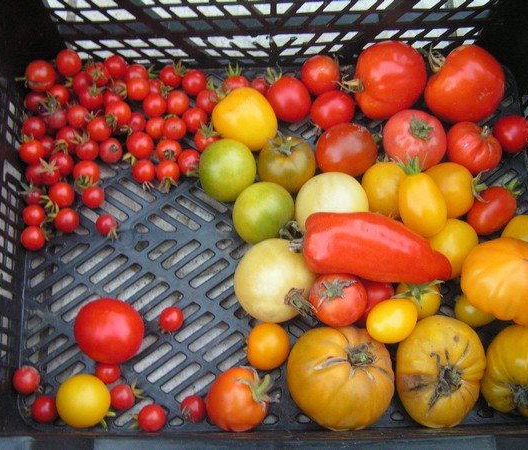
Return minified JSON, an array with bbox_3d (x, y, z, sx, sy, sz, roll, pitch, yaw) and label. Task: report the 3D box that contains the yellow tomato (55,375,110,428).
[{"bbox_3d":[-0.162,0.159,0.594,0.049,0.046,0.049,-1,75,-1],"label":"yellow tomato"}]

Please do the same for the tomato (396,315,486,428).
[{"bbox_3d":[0.159,0.132,0.589,0.079,0.070,0.099,7,88,14],"label":"tomato"}]

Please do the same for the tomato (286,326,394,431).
[{"bbox_3d":[0.067,0.133,0.570,0.093,0.069,0.091,0,71,-16],"label":"tomato"}]

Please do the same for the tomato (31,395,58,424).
[{"bbox_3d":[-0.201,0.169,0.603,0.024,0.024,0.024,0,75,-1],"label":"tomato"}]

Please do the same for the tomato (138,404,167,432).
[{"bbox_3d":[-0.100,0.171,0.584,0.026,0.025,0.025,0,76,0],"label":"tomato"}]

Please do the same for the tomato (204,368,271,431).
[{"bbox_3d":[-0.022,0.152,0.575,0.055,0.050,0.057,0,72,-29],"label":"tomato"}]

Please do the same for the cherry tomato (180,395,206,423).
[{"bbox_3d":[-0.064,0.169,0.606,0.024,0.024,0.024,0,75,-1],"label":"cherry tomato"}]

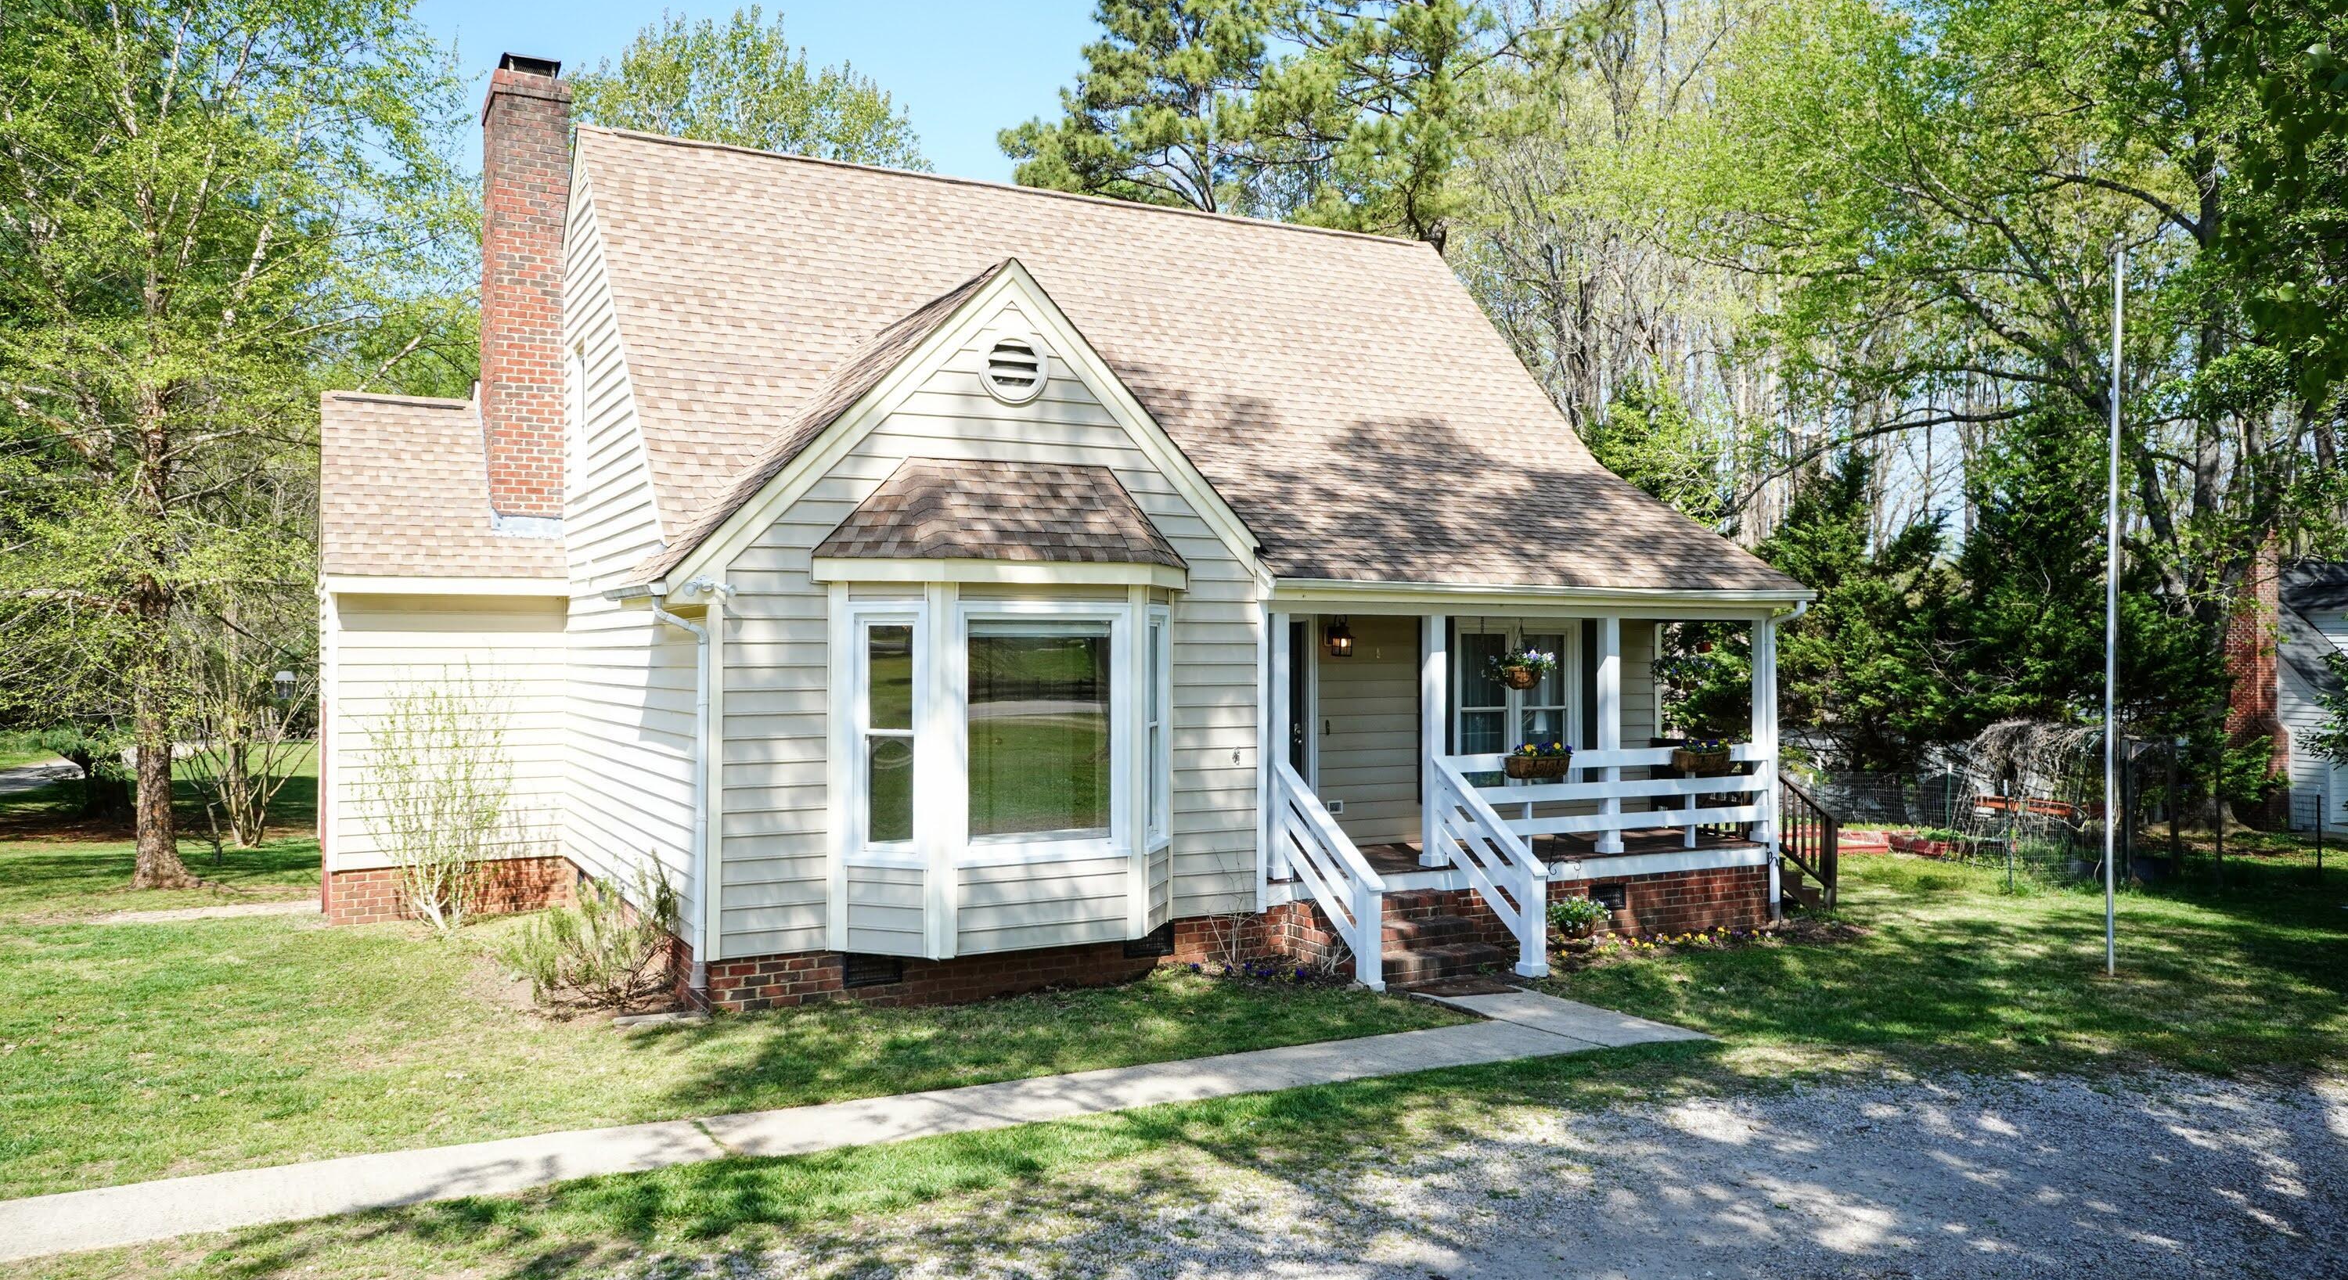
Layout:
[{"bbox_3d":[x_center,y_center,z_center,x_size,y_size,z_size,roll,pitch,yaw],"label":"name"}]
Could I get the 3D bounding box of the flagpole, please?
[{"bbox_3d":[7.400,-0.240,12.300,0.065,5.720,0.065,1,0,0],"label":"flagpole"}]

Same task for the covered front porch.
[{"bbox_3d":[3.190,1.150,13.950,5.900,2.970,3.200,0,0,-27],"label":"covered front porch"}]

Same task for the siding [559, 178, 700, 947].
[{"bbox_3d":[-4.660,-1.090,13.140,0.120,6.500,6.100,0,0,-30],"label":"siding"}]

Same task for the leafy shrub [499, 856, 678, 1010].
[{"bbox_3d":[-4.130,2.020,11.100,1.150,0.930,1.000,0,0,-27],"label":"leafy shrub"}]

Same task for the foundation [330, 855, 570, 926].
[{"bbox_3d":[-7.100,2.450,15.380,2.150,0.500,0.200,0,0,-27],"label":"foundation"}]

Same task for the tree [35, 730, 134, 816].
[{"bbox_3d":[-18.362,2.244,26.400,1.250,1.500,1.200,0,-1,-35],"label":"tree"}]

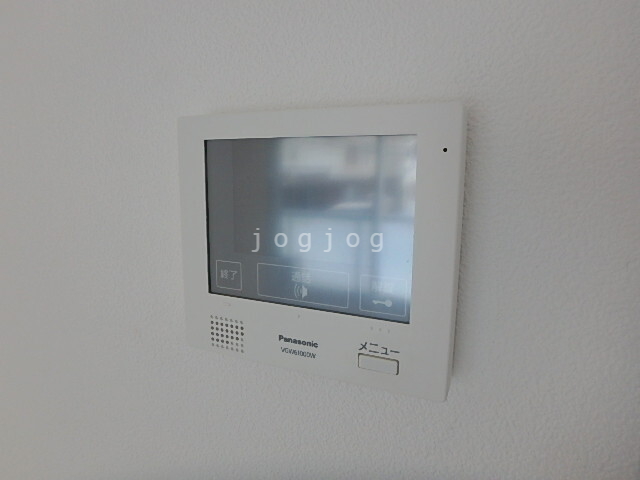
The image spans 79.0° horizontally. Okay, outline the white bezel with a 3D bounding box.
[{"bbox_3d":[-0.006,0.002,0.208,0.151,0.134,0.022,4,9,22],"label":"white bezel"}]

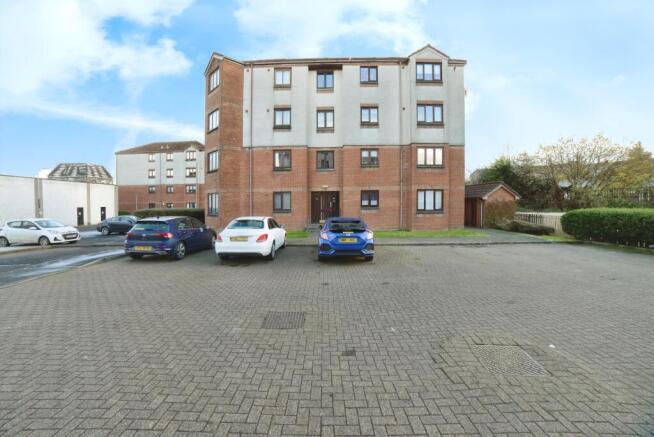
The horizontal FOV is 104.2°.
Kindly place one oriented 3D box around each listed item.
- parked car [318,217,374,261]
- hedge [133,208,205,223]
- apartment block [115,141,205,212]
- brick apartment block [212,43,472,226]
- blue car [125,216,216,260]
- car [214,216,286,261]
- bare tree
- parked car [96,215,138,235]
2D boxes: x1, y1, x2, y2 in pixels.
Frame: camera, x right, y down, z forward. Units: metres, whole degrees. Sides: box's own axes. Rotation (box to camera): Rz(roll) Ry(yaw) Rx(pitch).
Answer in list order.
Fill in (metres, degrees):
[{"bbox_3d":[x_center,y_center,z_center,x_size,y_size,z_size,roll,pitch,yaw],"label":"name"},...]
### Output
[{"bbox_3d":[0.670,0.670,10.000,1.820,1.430,4.500,0,2,1],"label":"parked car"},{"bbox_3d":[-13.700,0.000,24.000,7.500,1.750,1.600,0,2,0],"label":"hedge"},{"bbox_3d":[-26.900,-6.800,45.500,15.200,13.300,9.000,0,2,5],"label":"apartment block"},{"bbox_3d":[0.250,-5.900,21.400,17.400,13.000,10.500,0,2,0],"label":"brick apartment block"},{"bbox_3d":[-5.970,0.650,10.480,1.820,1.470,4.290,0,2,2],"label":"blue car"},{"bbox_3d":[-2.750,0.660,10.180,1.830,1.440,4.680,0,2,-1],"label":"car"},{"bbox_3d":[26.000,-4.500,26.000,7.200,7.800,6.800,0,2,0],"label":"bare tree"},{"bbox_3d":[-14.000,0.420,18.600,4.400,1.450,1.790,0,2,-2],"label":"parked car"}]

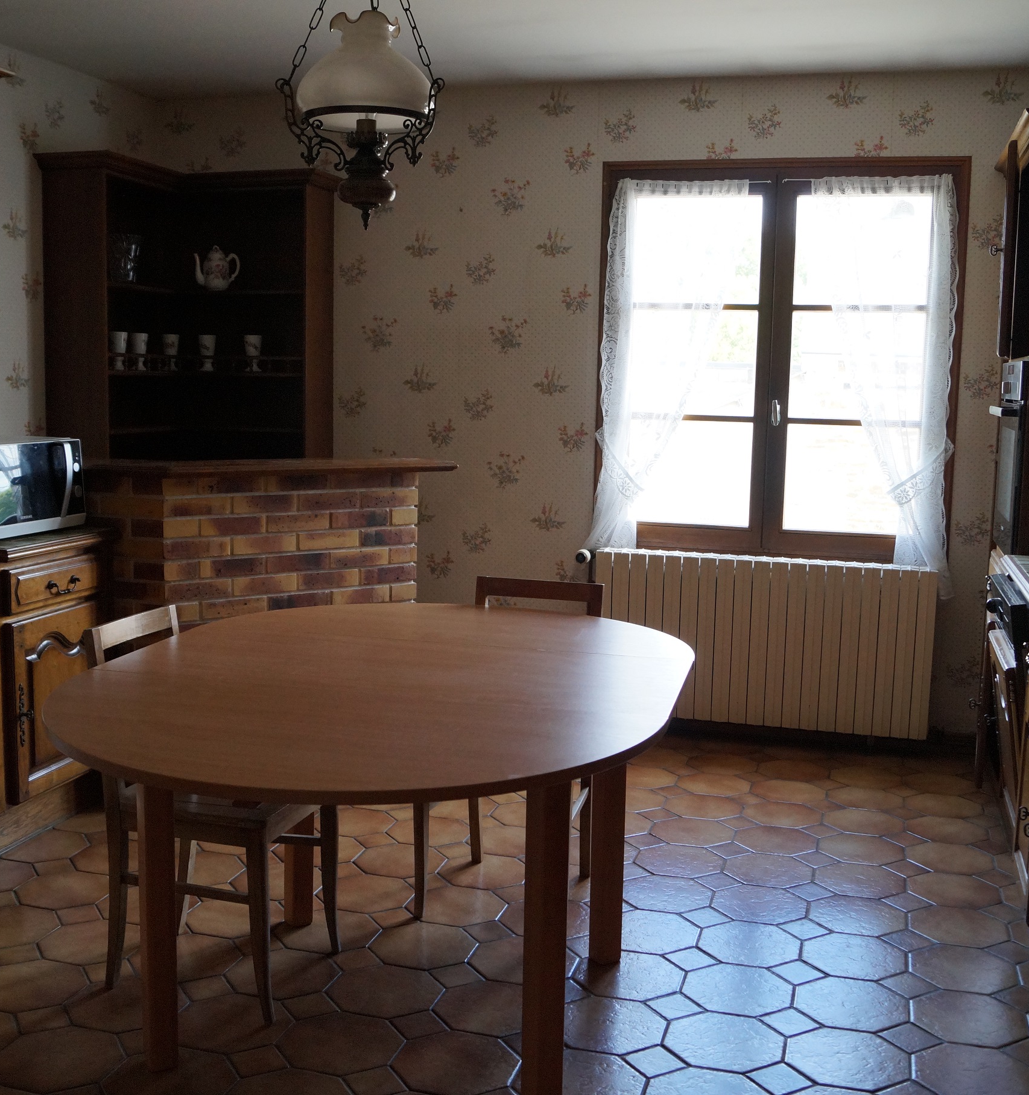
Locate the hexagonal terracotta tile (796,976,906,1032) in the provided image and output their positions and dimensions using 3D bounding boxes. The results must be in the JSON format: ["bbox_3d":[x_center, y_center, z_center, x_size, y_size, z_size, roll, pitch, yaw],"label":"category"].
[{"bbox_3d":[0.733,1.000,2.690,0.243,0.012,0.241,3,7,16],"label":"hexagonal terracotta tile"}]

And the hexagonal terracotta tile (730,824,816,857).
[{"bbox_3d":[0.773,0.884,3.700,0.243,0.012,0.241,3,7,16],"label":"hexagonal terracotta tile"}]

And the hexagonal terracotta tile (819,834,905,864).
[{"bbox_3d":[1.036,0.909,3.701,0.238,0.012,0.238,3,8,14],"label":"hexagonal terracotta tile"}]

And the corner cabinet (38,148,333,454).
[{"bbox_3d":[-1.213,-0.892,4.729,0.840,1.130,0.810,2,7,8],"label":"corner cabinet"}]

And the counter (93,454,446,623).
[{"bbox_3d":[-0.856,0.240,4.269,1.376,1.084,0.409,-3,7,-32],"label":"counter"}]

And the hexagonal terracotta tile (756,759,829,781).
[{"bbox_3d":[0.995,0.803,4.419,0.242,0.010,0.242,3,7,16],"label":"hexagonal terracotta tile"}]

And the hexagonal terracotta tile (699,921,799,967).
[{"bbox_3d":[0.582,0.986,3.056,0.238,0.012,0.238,3,8,14],"label":"hexagonal terracotta tile"}]

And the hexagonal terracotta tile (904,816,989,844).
[{"bbox_3d":[1.332,0.875,3.805,0.243,0.012,0.241,3,7,16],"label":"hexagonal terracotta tile"}]

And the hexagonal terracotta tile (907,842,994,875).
[{"bbox_3d":[1.286,0.922,3.648,0.238,0.012,0.238,3,8,14],"label":"hexagonal terracotta tile"}]

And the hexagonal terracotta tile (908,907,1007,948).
[{"bbox_3d":[1.142,0.983,3.181,0.238,0.012,0.238,3,8,14],"label":"hexagonal terracotta tile"}]

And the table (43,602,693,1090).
[{"bbox_3d":[-0.244,0.632,2.629,1.177,0.763,1.564,3,8,14],"label":"table"}]

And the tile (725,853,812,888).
[{"bbox_3d":[0.726,0.925,3.523,0.238,0.012,0.238,3,8,14],"label":"tile"}]

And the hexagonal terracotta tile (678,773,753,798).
[{"bbox_3d":[0.684,0.820,4.228,0.243,0.012,0.241,3,7,16],"label":"hexagonal terracotta tile"}]

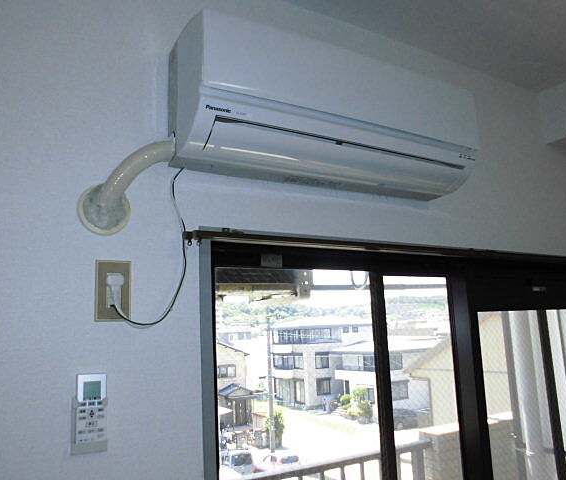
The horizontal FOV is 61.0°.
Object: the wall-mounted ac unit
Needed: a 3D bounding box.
[{"bbox_3d":[0.150,-0.289,1.209,0.830,0.275,0.203,4,-11,-32],"label":"wall-mounted ac unit"}]

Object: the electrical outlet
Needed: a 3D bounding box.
[{"bbox_3d":[-0.332,0.101,0.947,0.070,0.120,0.015,4,-11,-32],"label":"electrical outlet"}]

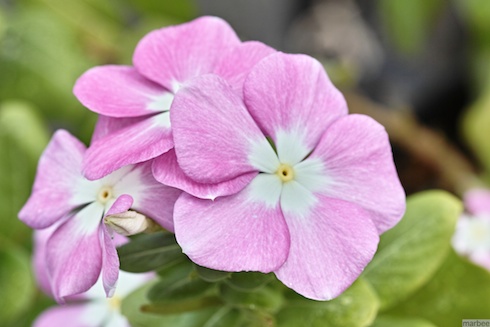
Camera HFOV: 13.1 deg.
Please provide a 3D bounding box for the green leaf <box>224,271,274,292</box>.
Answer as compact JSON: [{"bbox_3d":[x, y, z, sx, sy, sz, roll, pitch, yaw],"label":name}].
[{"bbox_3d":[0.001,0.023,0.432,0.010,0.004,0.010,0,29,0],"label":"green leaf"}]

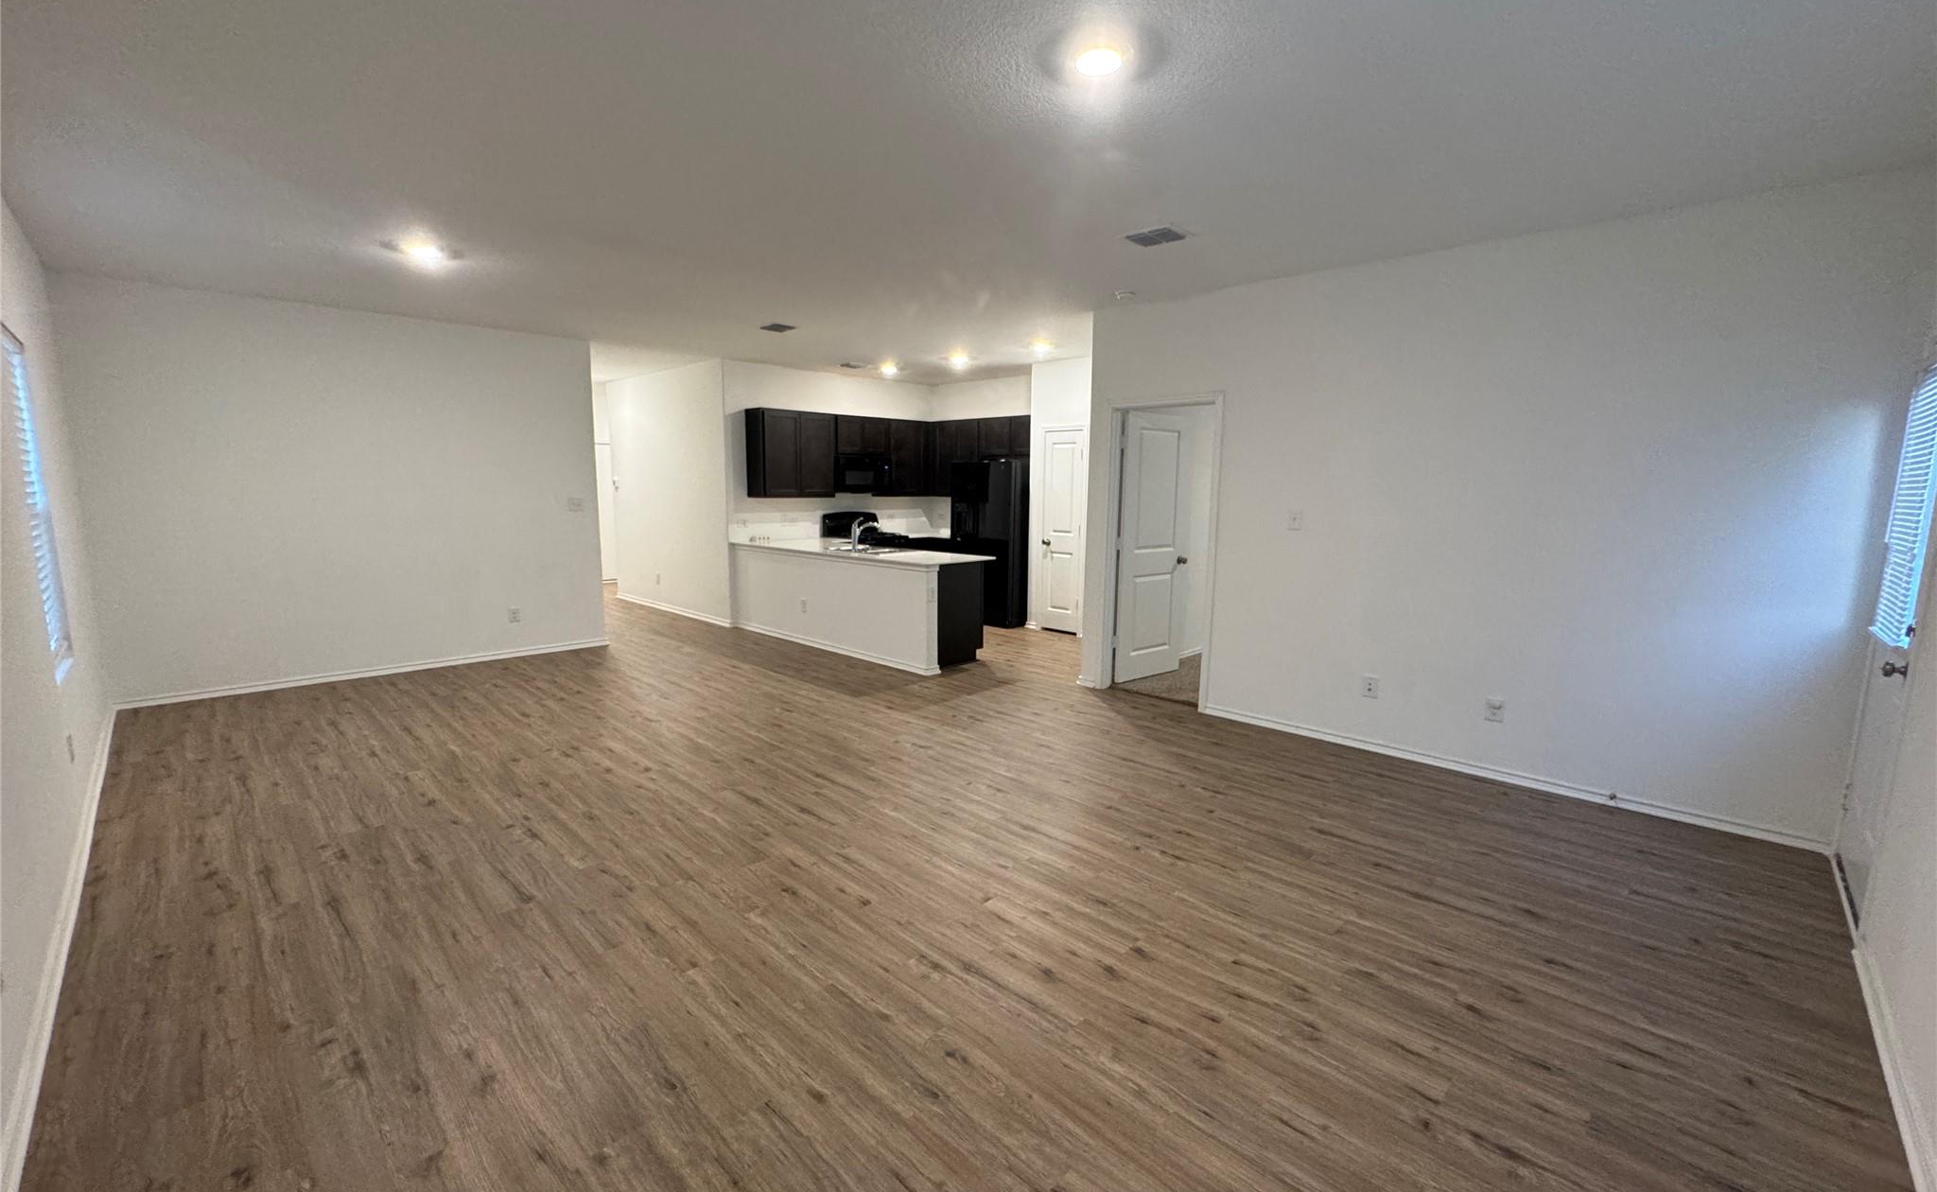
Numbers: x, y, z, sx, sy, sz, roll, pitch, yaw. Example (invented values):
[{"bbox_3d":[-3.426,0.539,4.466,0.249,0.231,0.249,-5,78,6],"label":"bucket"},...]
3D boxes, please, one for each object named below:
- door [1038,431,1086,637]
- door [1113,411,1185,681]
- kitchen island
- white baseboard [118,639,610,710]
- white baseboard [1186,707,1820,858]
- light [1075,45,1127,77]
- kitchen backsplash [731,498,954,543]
[{"bbox_3d":[0.945,-0.643,7.977,0.550,2.050,0.050,9,12,44],"label":"door"},{"bbox_3d":[1.438,-0.367,6.092,0.762,2.030,0.040,-7,11,-41],"label":"door"},{"bbox_3d":[-1.125,-0.008,7.431,2.950,0.910,0.800,9,12,44],"label":"kitchen island"},{"bbox_3d":[-4.455,0.557,6.189,0.018,0.084,3.120,9,12,44],"label":"white baseboard"},{"bbox_3d":[2.621,0.908,4.284,2.850,0.084,0.018,9,12,44],"label":"white baseboard"},{"bbox_3d":[0.371,-1.533,2.258,0.160,0.030,0.160,1,8,0],"label":"light"},{"bbox_3d":[-1.406,-0.939,9.144,0.030,0.470,3.000,9,12,44],"label":"kitchen backsplash"}]

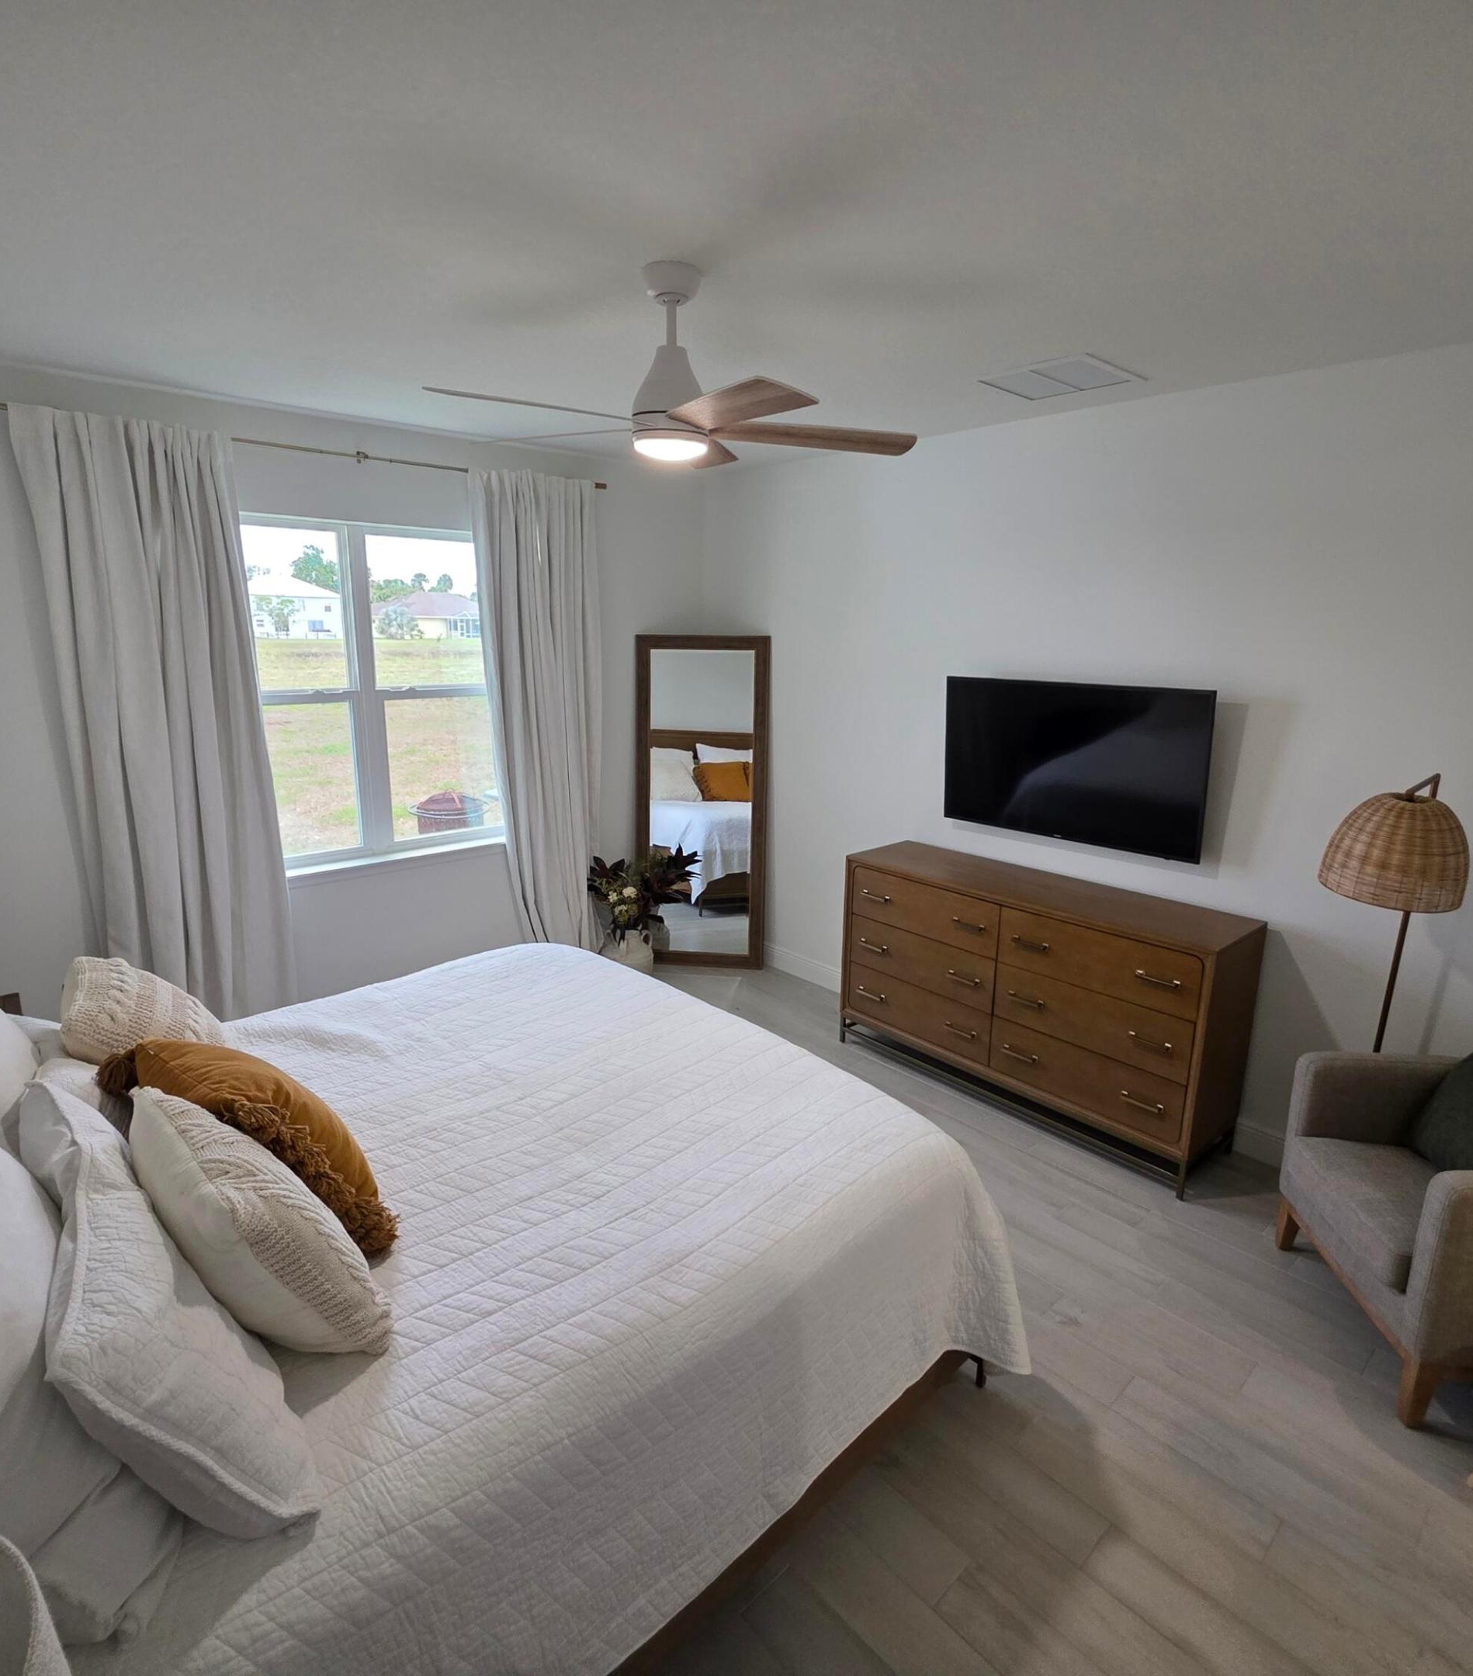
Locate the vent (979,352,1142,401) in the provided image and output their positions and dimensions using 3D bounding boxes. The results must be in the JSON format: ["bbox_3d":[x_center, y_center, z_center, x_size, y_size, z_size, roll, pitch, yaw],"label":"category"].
[{"bbox_3d":[1.087,-1.562,2.846,0.406,0.020,0.396,-13,19,-41],"label":"vent"}]

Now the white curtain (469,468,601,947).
[{"bbox_3d":[-0.986,-0.458,4.492,0.715,2.745,0.140,-13,19,-41],"label":"white curtain"}]

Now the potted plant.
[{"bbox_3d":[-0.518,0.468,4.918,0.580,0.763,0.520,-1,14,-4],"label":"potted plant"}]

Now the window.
[{"bbox_3d":[-1.710,-0.682,3.961,1.870,1.498,0.100,-13,19,-41],"label":"window"}]

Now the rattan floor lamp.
[{"bbox_3d":[2.005,0.598,2.657,0.490,1.604,0.355,-13,19,-41],"label":"rattan floor lamp"}]

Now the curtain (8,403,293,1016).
[{"bbox_3d":[-2.221,-0.182,3.395,0.700,2.751,0.140,-13,19,-41],"label":"curtain"}]

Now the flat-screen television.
[{"bbox_3d":[1.375,-0.322,3.510,0.070,0.643,1.125,-13,19,-41],"label":"flat-screen television"}]

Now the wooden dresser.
[{"bbox_3d":[1.244,0.673,3.676,0.467,0.964,1.630,-13,19,-41],"label":"wooden dresser"}]

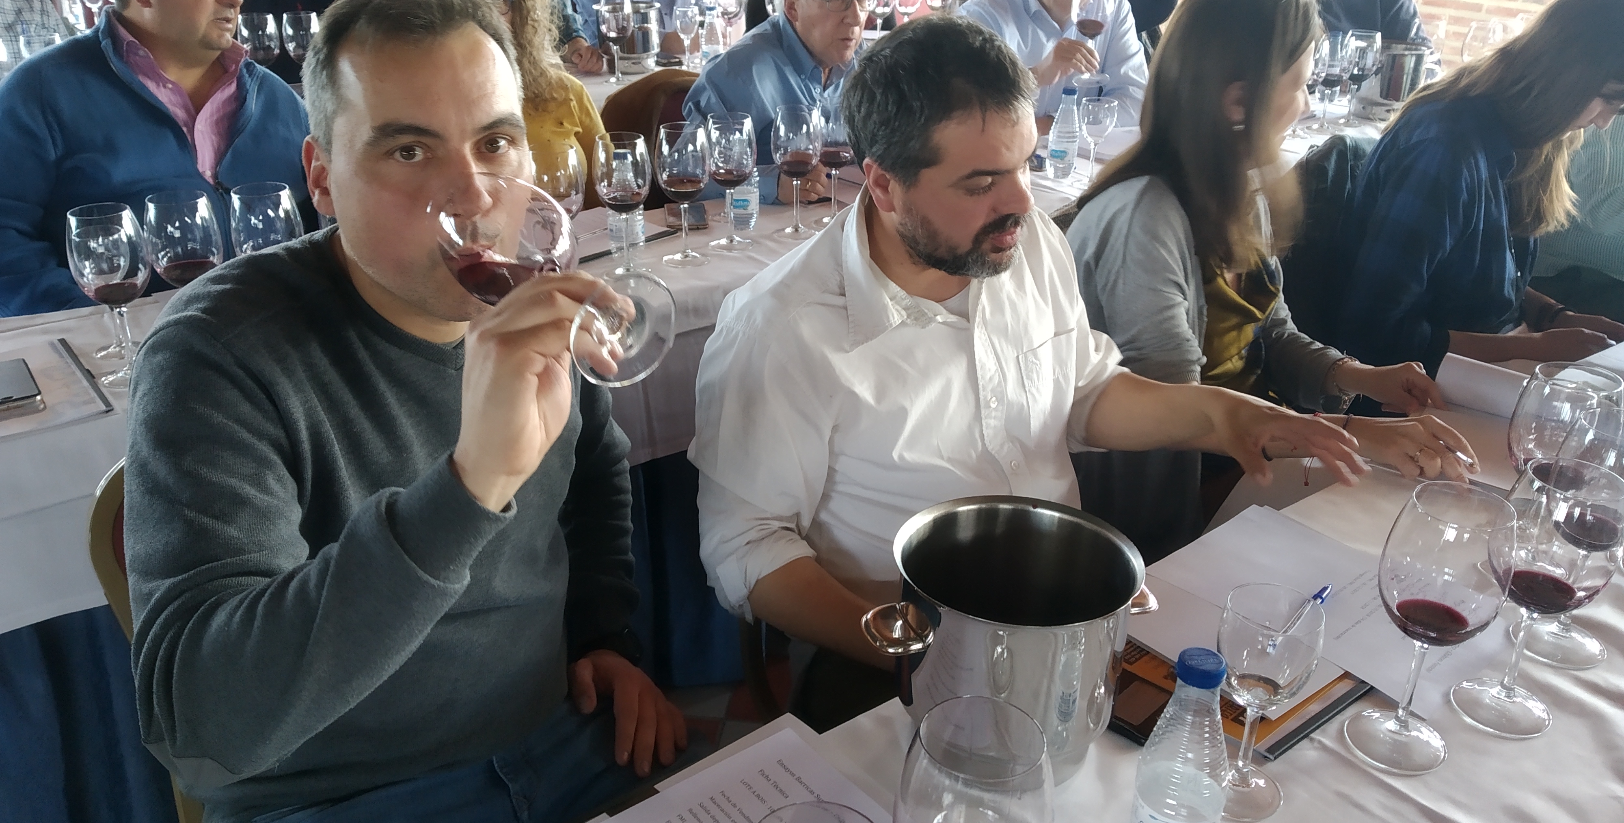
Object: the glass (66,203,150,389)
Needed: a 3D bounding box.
[{"bbox_3d":[-0.869,-0.143,1.527,0.092,0.224,0.092,-13,29,-28],"label":"glass"}]

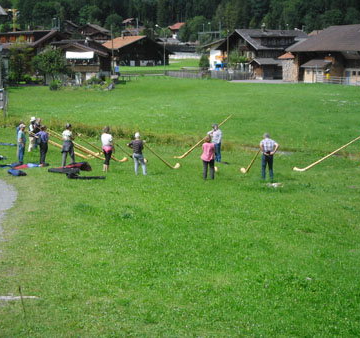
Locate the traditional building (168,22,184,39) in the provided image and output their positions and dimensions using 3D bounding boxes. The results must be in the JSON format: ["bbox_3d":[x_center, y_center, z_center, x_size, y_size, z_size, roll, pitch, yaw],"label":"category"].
[{"bbox_3d":[-1.621,-55.917,390.000,7.500,6.800,8.000,1,7,6],"label":"traditional building"}]

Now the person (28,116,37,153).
[{"bbox_3d":[-7.386,-1.715,48.200,0.450,1.760,0.500,3,8,24],"label":"person"}]

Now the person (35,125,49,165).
[{"bbox_3d":[-5.814,-1.011,40.700,0.520,1.670,0.380,3,8,30],"label":"person"}]

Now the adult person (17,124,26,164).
[{"bbox_3d":[-6.812,-1.078,41.500,0.340,1.710,0.460,-2,7,-14],"label":"adult person"}]

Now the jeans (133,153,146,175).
[{"bbox_3d":[-1.550,-0.183,37.400,0.480,0.860,0.320,2,7,18],"label":"jeans"}]

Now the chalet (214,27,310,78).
[{"bbox_3d":[13.520,-18.320,154.000,13.000,8.300,10.200,-6,9,-38],"label":"chalet"}]

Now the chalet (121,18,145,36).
[{"bbox_3d":[-18.260,-54.203,370.000,8.200,7.000,8.500,-2,7,-17],"label":"chalet"}]

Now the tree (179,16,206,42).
[{"bbox_3d":[4.361,-53.023,365.000,10.400,11.000,10.400,0,7,0],"label":"tree"}]

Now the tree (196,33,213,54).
[{"bbox_3d":[7.255,-36.884,285.000,5.400,7.000,5.400,0,7,0],"label":"tree"}]

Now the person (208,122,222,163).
[{"bbox_3d":[1.556,-1.183,43.400,0.600,1.740,0.450,4,8,30],"label":"person"}]

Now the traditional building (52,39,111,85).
[{"bbox_3d":[-15.093,-16.079,146.000,8.400,6.600,9.000,1,7,7],"label":"traditional building"}]

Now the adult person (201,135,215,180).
[{"bbox_3d":[1.066,-0.408,36.000,0.470,1.630,0.330,0,7,7],"label":"adult person"}]

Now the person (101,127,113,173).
[{"bbox_3d":[-2.734,-0.735,36.300,0.500,1.710,0.320,3,8,20],"label":"person"}]

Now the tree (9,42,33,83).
[{"bbox_3d":[-23.878,-15.931,145.000,3.600,6.200,3.600,0,7,0],"label":"tree"}]

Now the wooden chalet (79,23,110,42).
[{"bbox_3d":[-26.494,-42.078,300.000,8.400,6.800,7.500,3,8,27],"label":"wooden chalet"}]

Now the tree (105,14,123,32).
[{"bbox_3d":[-22.354,-49.371,330.000,6.200,8.000,6.200,0,7,0],"label":"tree"}]

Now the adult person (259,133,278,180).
[{"bbox_3d":[3.385,-0.473,36.400,0.680,1.780,0.380,-1,7,-11],"label":"adult person"}]

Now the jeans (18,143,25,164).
[{"bbox_3d":[-7.015,-0.686,42.600,0.330,0.960,0.400,3,8,21],"label":"jeans"}]

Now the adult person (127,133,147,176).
[{"bbox_3d":[-1.718,-0.608,38.900,0.720,1.740,0.420,2,7,14],"label":"adult person"}]

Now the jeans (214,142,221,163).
[{"bbox_3d":[1.699,-0.734,43.600,0.400,0.930,0.320,5,8,33],"label":"jeans"}]

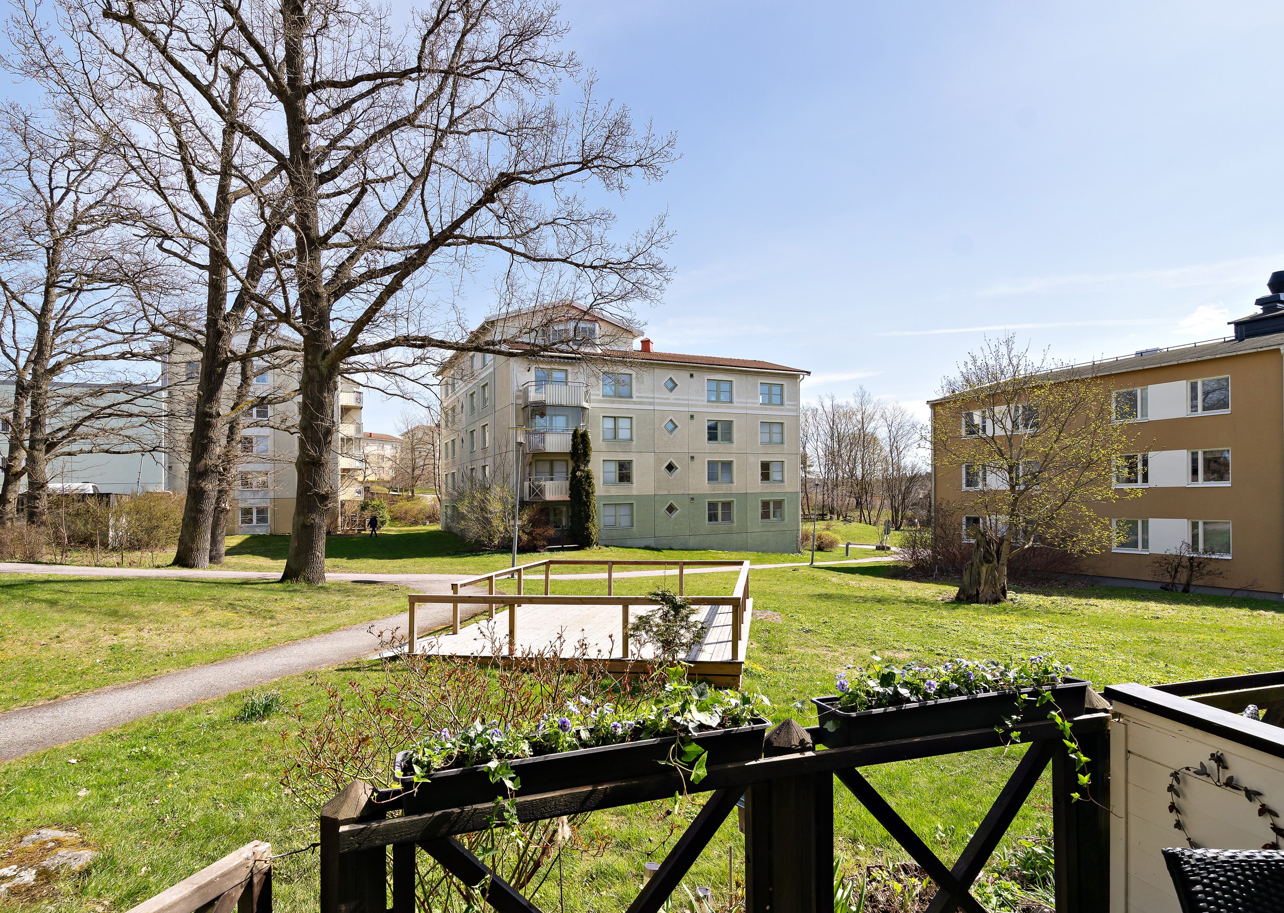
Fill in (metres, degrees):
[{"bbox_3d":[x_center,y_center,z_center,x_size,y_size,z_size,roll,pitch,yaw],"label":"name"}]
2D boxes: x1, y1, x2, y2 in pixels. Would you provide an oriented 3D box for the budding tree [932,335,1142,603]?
[{"bbox_3d":[12.400,0.390,19.200,6.600,8.400,6.000,-1,-3,0],"label":"budding tree"}]

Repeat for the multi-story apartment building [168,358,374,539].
[{"bbox_3d":[-33.200,-1.000,56.000,14.500,15.600,17.500,1,-3,-28],"label":"multi-story apartment building"}]

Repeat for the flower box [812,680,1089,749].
[{"bbox_3d":[0.857,0.693,1.654,0.785,0.130,0.150,0,-3,-16],"label":"flower box"}]

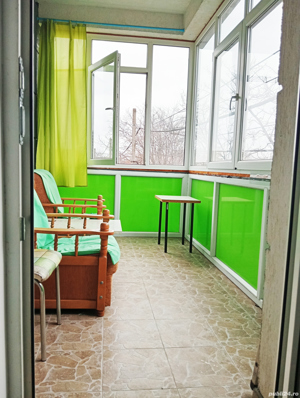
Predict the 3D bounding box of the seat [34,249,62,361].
[{"bbox_3d":[-0.707,0.564,1.776,0.400,0.465,0.450,2,6,-5],"label":"seat"}]

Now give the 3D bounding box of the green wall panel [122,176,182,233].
[{"bbox_3d":[0.015,0.086,4.566,0.860,0.785,0.030,1,6,-8],"label":"green wall panel"}]

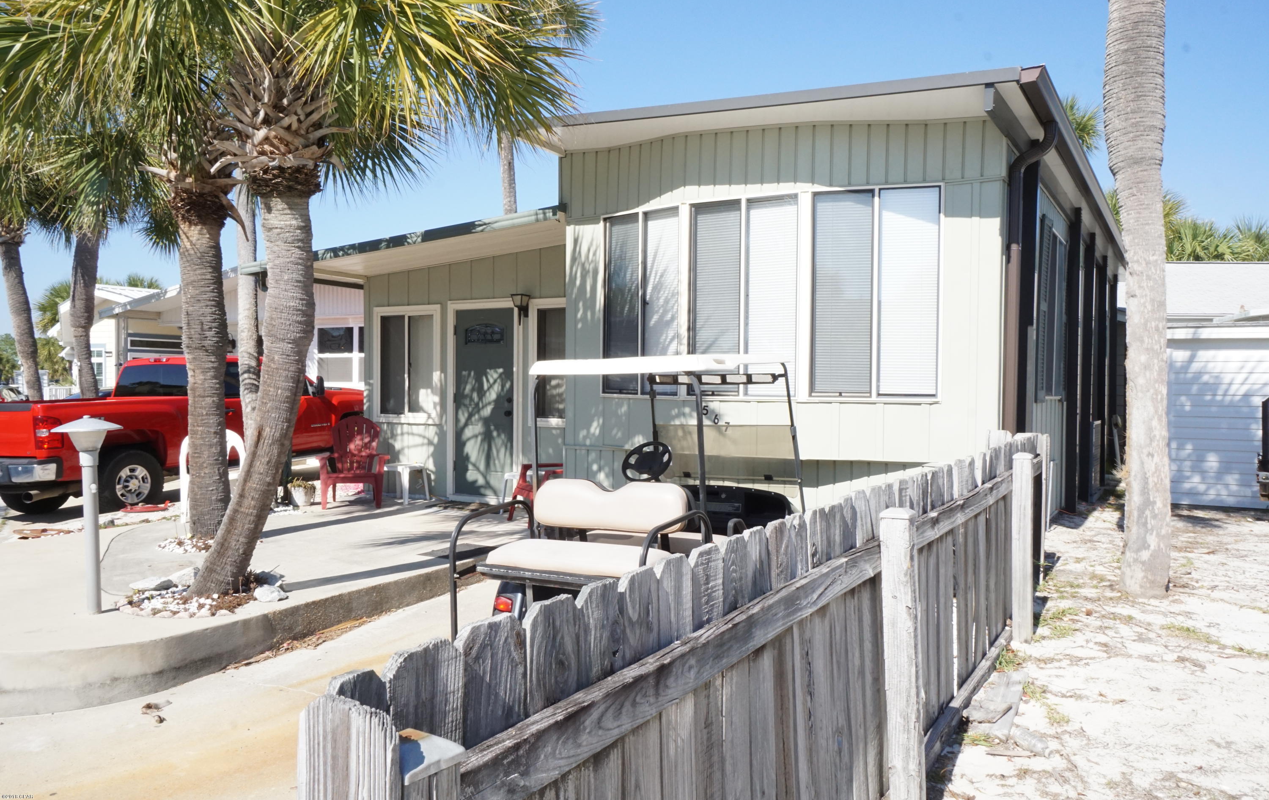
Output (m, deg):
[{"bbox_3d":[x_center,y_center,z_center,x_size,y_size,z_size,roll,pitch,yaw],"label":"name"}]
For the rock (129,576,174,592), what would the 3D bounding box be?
[{"bbox_3d":[-2.932,1.116,5.785,0.245,0.075,0.150,0,1,-27],"label":"rock"}]

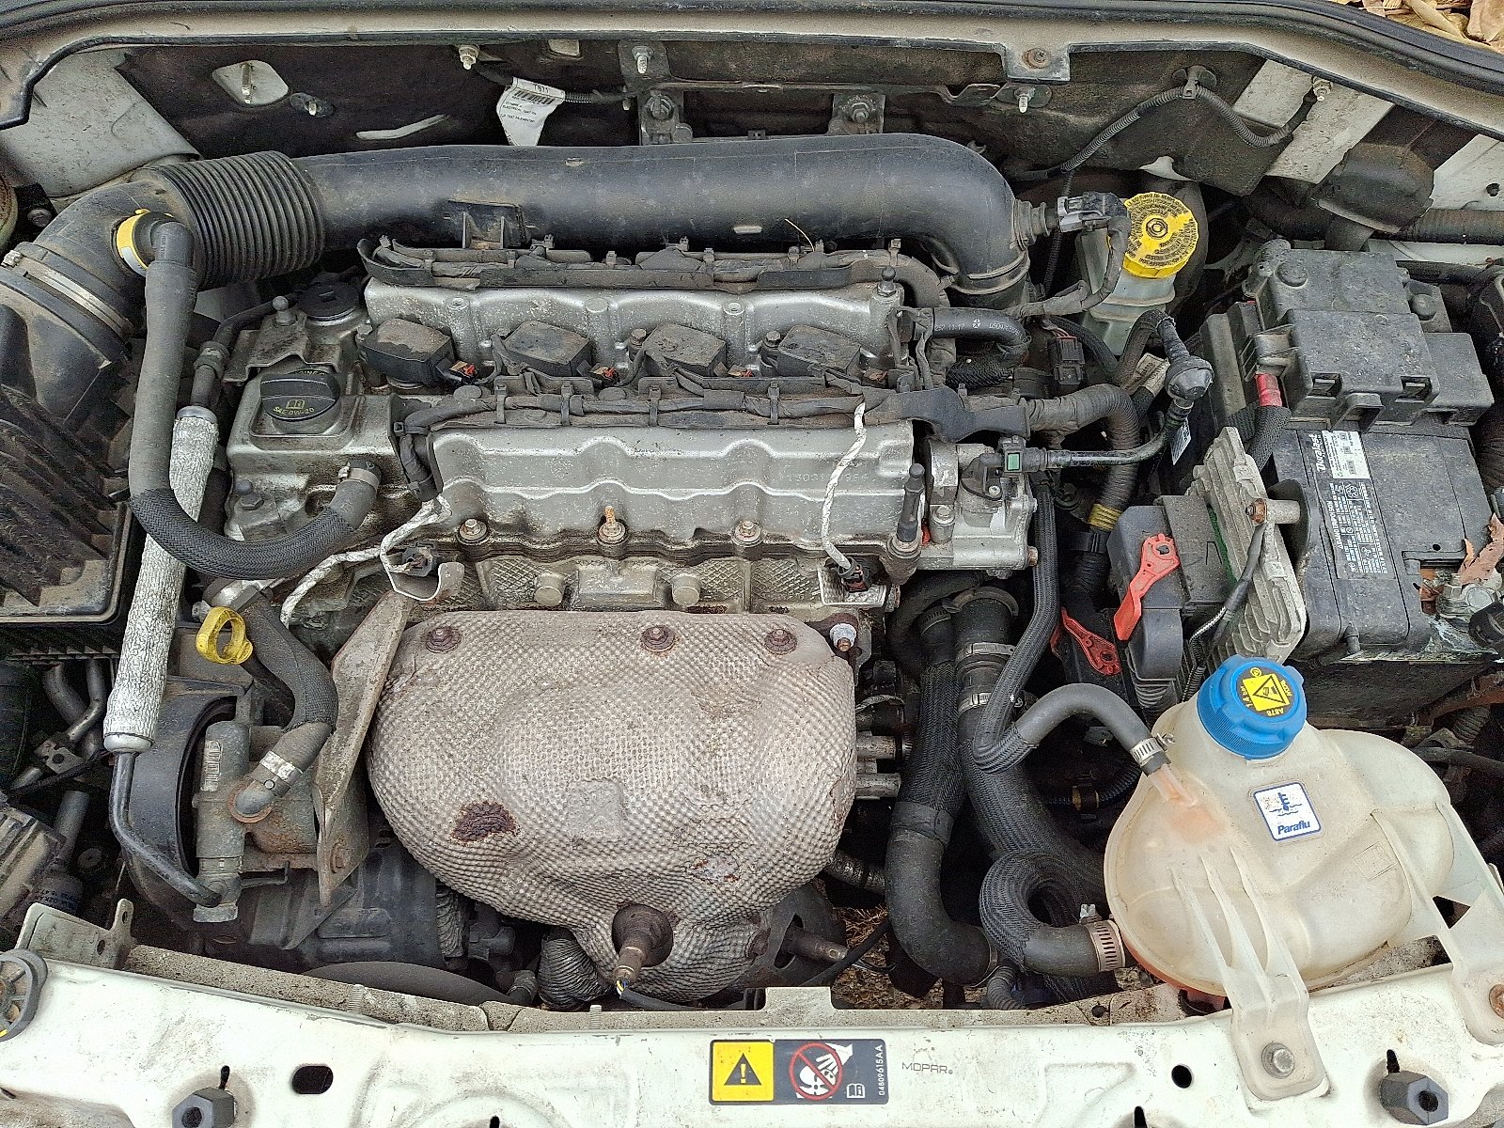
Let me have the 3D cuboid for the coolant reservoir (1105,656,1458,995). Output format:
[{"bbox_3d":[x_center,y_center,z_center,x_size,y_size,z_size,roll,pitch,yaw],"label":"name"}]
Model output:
[{"bbox_3d":[0.352,0.180,0.711,0.235,0.205,0.195,0,64,0],"label":"coolant reservoir"}]

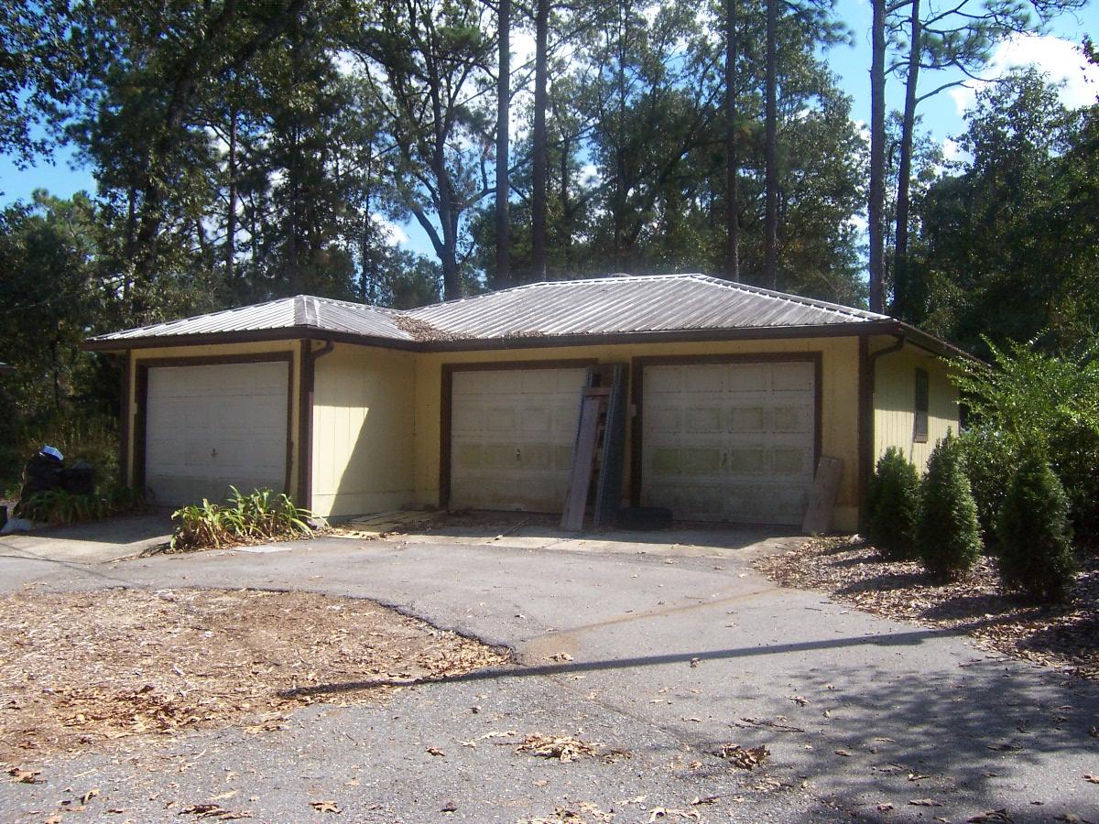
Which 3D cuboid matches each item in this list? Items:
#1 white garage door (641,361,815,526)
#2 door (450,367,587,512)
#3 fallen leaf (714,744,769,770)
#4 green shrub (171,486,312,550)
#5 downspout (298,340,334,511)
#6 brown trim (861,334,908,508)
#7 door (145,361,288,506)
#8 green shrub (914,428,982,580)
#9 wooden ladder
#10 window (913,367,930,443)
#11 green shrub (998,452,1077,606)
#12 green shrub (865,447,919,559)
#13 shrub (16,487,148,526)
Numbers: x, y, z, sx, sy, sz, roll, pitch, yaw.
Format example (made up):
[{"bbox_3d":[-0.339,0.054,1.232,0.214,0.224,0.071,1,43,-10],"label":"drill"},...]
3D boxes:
[{"bbox_3d":[2.379,0.421,14.154,2.440,2.140,0.080,0,-2,30],"label":"white garage door"},{"bbox_3d":[-0.456,0.438,15.763,2.446,2.125,0.100,0,-2,30],"label":"door"},{"bbox_3d":[0.853,1.528,4.633,0.230,0.055,0.180,0,-2,30],"label":"fallen leaf"},{"bbox_3d":[-3.705,1.289,12.888,0.850,0.660,1.650,0,-2,30],"label":"green shrub"},{"bbox_3d":[-3.197,0.255,14.519,0.460,2.460,0.100,0,-2,30],"label":"downspout"},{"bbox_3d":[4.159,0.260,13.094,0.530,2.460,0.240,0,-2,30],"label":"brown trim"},{"bbox_3d":[-4.933,0.365,15.548,3.014,2.128,0.100,0,-2,30],"label":"door"},{"bbox_3d":[3.616,0.843,9.500,0.620,1.340,0.620,0,-2,30],"label":"green shrub"},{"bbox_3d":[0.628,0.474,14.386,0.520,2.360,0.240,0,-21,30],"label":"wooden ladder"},{"bbox_3d":[5.806,-0.079,16.338,0.090,1.125,1.069,0,-2,30],"label":"window"},{"bbox_3d":[3.895,0.925,8.400,0.650,1.220,0.650,0,-2,30],"label":"green shrub"},{"bbox_3d":[3.826,0.976,11.653,0.580,1.166,0.580,0,-2,30],"label":"green shrub"},{"bbox_3d":[-6.729,1.304,15.127,0.850,0.480,1.550,0,-2,30],"label":"shrub"}]

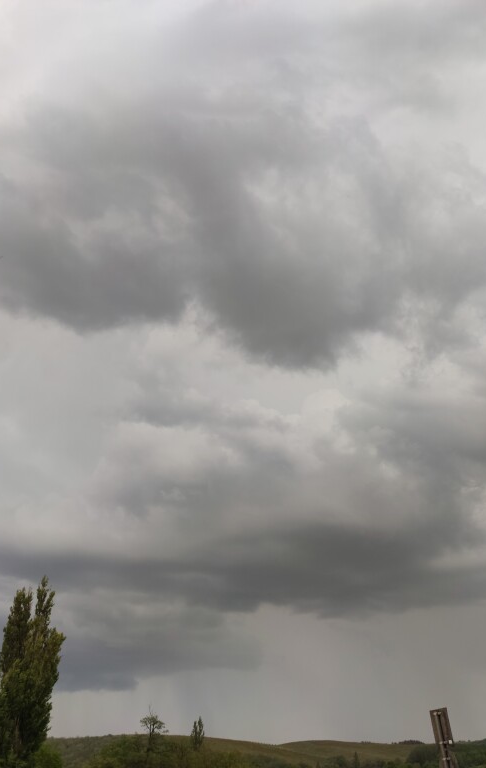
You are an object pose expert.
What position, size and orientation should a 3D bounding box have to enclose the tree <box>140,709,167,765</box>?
[{"bbox_3d":[-15.888,61.980,124.665,5.000,9.130,5.000,2,-29,-6],"label":"tree"}]

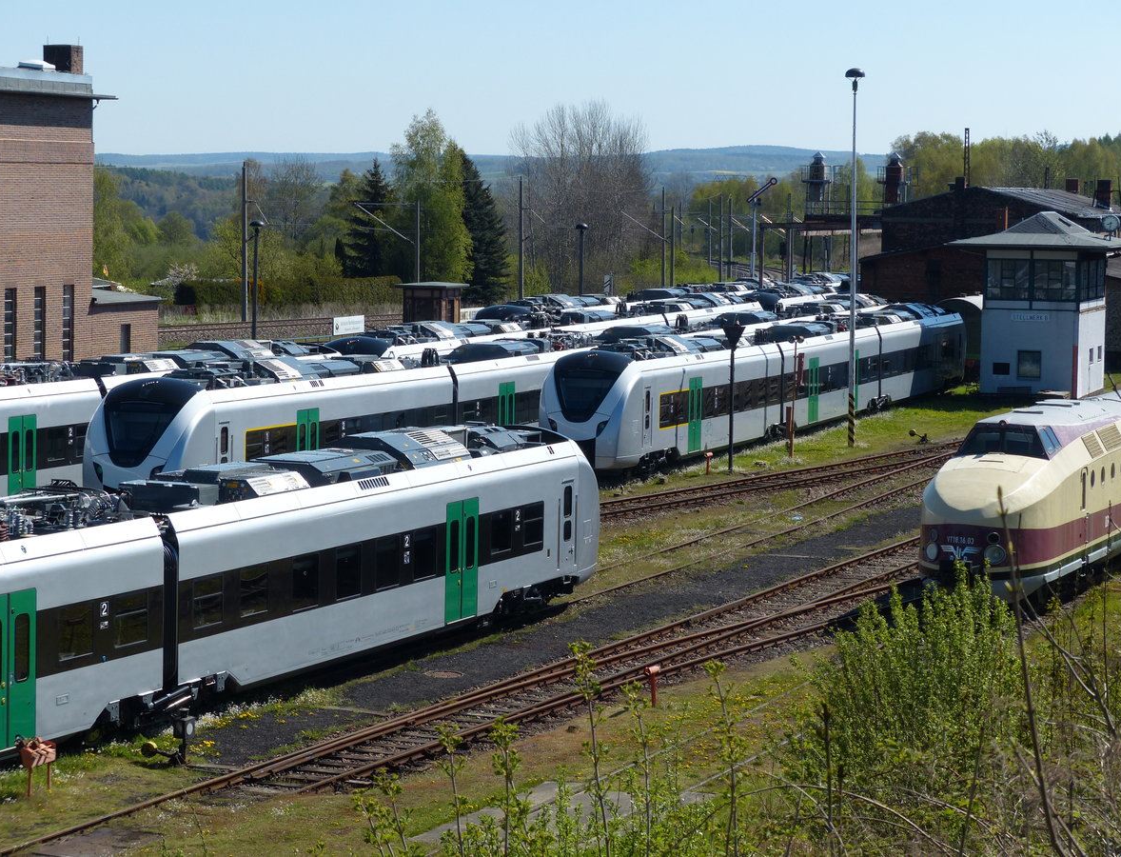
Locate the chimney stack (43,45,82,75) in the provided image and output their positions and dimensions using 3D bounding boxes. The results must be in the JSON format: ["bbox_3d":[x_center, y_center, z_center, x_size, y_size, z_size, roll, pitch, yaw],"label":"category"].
[{"bbox_3d":[-17.619,-12.952,113.457,1.140,1.200,0.870,2,5,20],"label":"chimney stack"}]

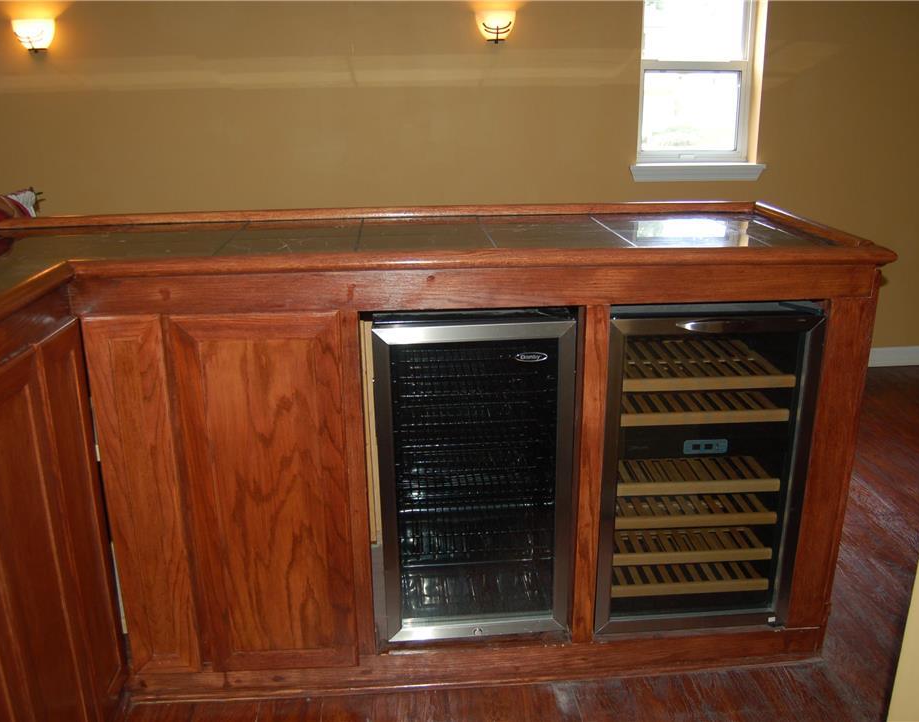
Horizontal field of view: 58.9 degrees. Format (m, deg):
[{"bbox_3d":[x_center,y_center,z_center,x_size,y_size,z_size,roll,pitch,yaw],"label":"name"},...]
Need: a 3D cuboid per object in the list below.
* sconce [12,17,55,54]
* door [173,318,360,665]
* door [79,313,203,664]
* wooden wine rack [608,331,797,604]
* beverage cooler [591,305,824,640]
[{"bbox_3d":[-1.843,-1.403,3.510,0.175,0.137,0.110,-2,18,-4],"label":"sconce"},{"bbox_3d":[-0.426,0.322,1.850,0.351,0.888,0.022,-2,18,-4],"label":"door"},{"bbox_3d":[-0.700,0.329,1.831,0.160,0.884,0.022,-2,18,-4],"label":"door"},{"bbox_3d":[0.560,0.256,2.164,0.410,0.590,0.400,-2,18,-4],"label":"wooden wine rack"},{"bbox_3d":[0.556,0.211,2.186,0.488,0.832,0.550,-2,18,-4],"label":"beverage cooler"}]

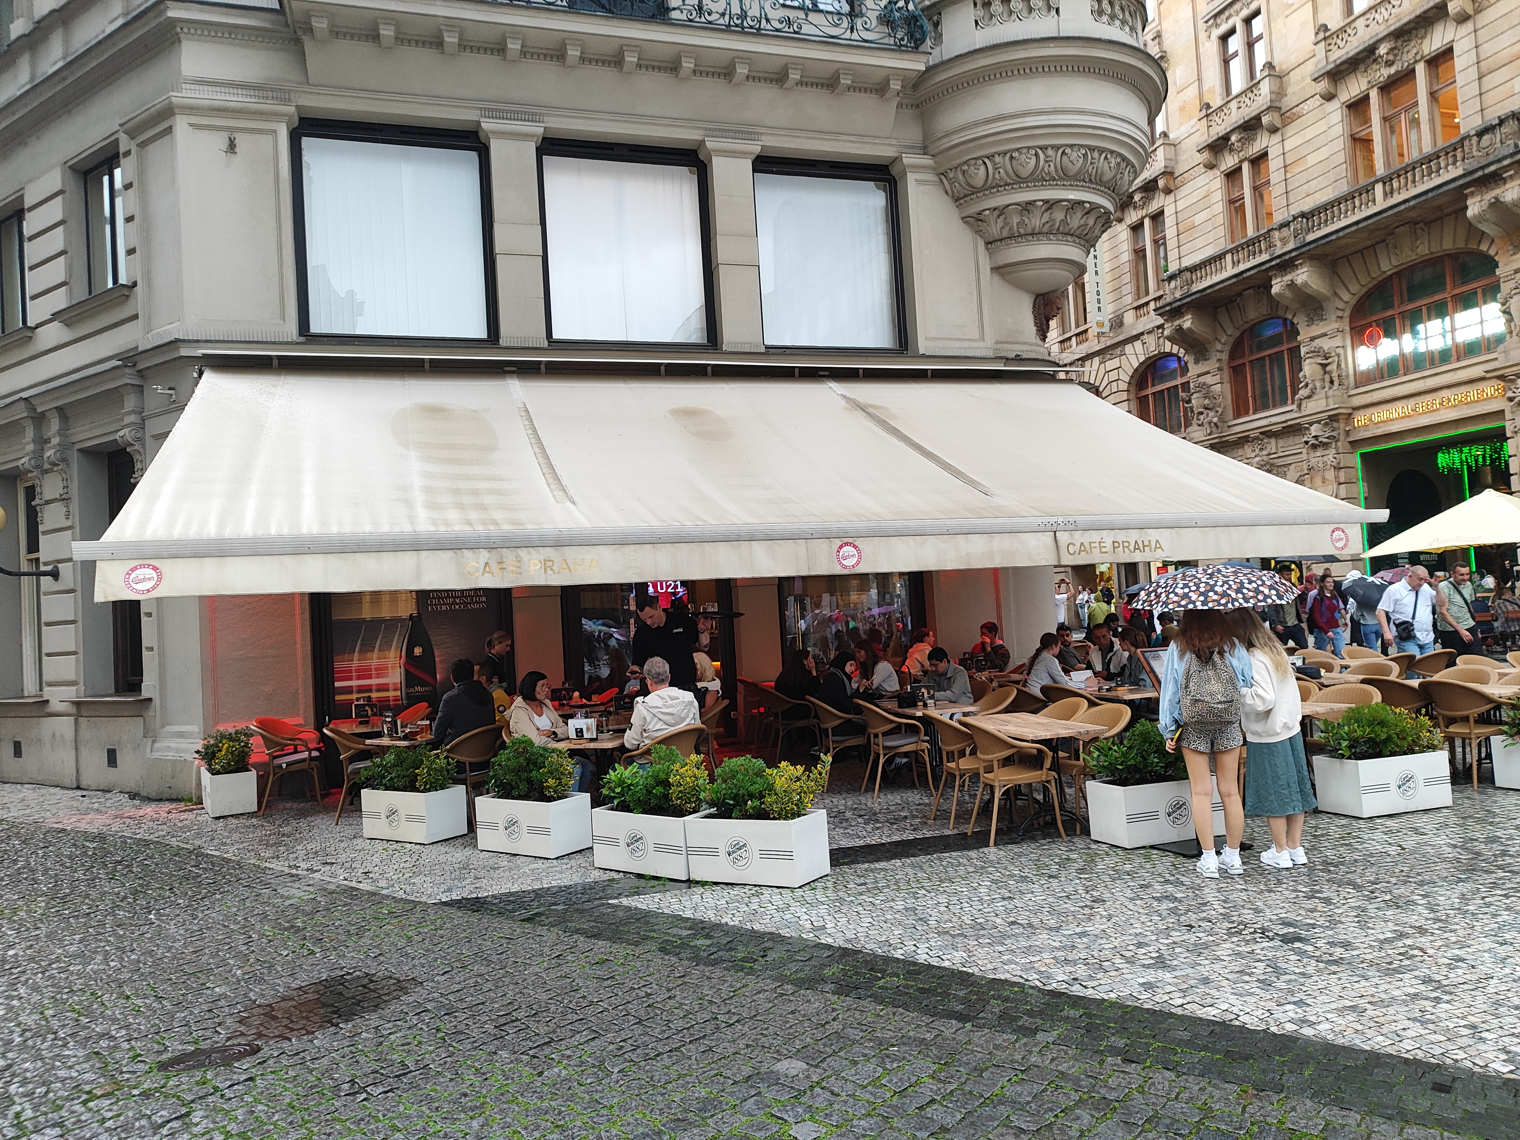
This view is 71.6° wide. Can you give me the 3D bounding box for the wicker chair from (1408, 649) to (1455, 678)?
[{"bbox_3d":[7.710,1.360,12.248,0.570,0.840,0.600,-3,-2,-17],"label":"wicker chair"}]

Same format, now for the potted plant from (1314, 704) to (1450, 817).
[{"bbox_3d":[4.505,1.343,7.651,0.811,0.735,0.418,-3,-2,-17],"label":"potted plant"}]

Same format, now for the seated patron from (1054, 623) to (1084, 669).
[{"bbox_3d":[3.762,1.347,12.503,0.750,1.340,0.550,-5,-3,30],"label":"seated patron"}]

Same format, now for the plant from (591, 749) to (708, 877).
[{"bbox_3d":[-0.710,1.629,7.236,0.852,0.816,0.435,-5,-3,36],"label":"plant"}]

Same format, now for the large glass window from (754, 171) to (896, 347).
[{"bbox_3d":[0.857,-3.849,13.234,1.889,2.272,0.121,-3,-2,-18],"label":"large glass window"}]

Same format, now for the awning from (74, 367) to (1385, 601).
[{"bbox_3d":[0.102,-1.164,10.327,10.794,2.464,4.343,-3,-2,-18],"label":"awning"}]

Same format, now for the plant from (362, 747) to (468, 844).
[{"bbox_3d":[-2.909,1.858,8.813,0.810,0.740,0.430,-5,-3,33],"label":"plant"}]

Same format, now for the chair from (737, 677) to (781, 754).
[{"bbox_3d":[0.056,1.767,13.111,0.610,0.850,0.580,-3,-2,-18],"label":"chair"}]

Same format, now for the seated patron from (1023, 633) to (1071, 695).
[{"bbox_3d":[2.959,1.263,10.333,0.800,1.290,0.500,-3,-2,-14],"label":"seated patron"}]

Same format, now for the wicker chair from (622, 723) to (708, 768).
[{"bbox_3d":[-0.702,1.644,8.220,0.600,0.850,0.580,-5,-3,30],"label":"wicker chair"}]

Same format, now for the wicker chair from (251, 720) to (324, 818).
[{"bbox_3d":[-4.766,1.960,10.582,0.610,0.850,0.580,-2,-2,-25],"label":"wicker chair"}]

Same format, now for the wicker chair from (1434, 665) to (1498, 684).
[{"bbox_3d":[5.895,1.248,8.838,0.610,0.850,0.580,-2,-3,-29],"label":"wicker chair"}]

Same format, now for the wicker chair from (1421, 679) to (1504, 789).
[{"bbox_3d":[5.536,1.247,8.268,0.610,0.850,0.580,-3,-2,-18],"label":"wicker chair"}]

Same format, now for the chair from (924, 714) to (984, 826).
[{"bbox_3d":[1.543,1.475,7.928,0.610,0.850,0.580,-3,-2,-11],"label":"chair"}]

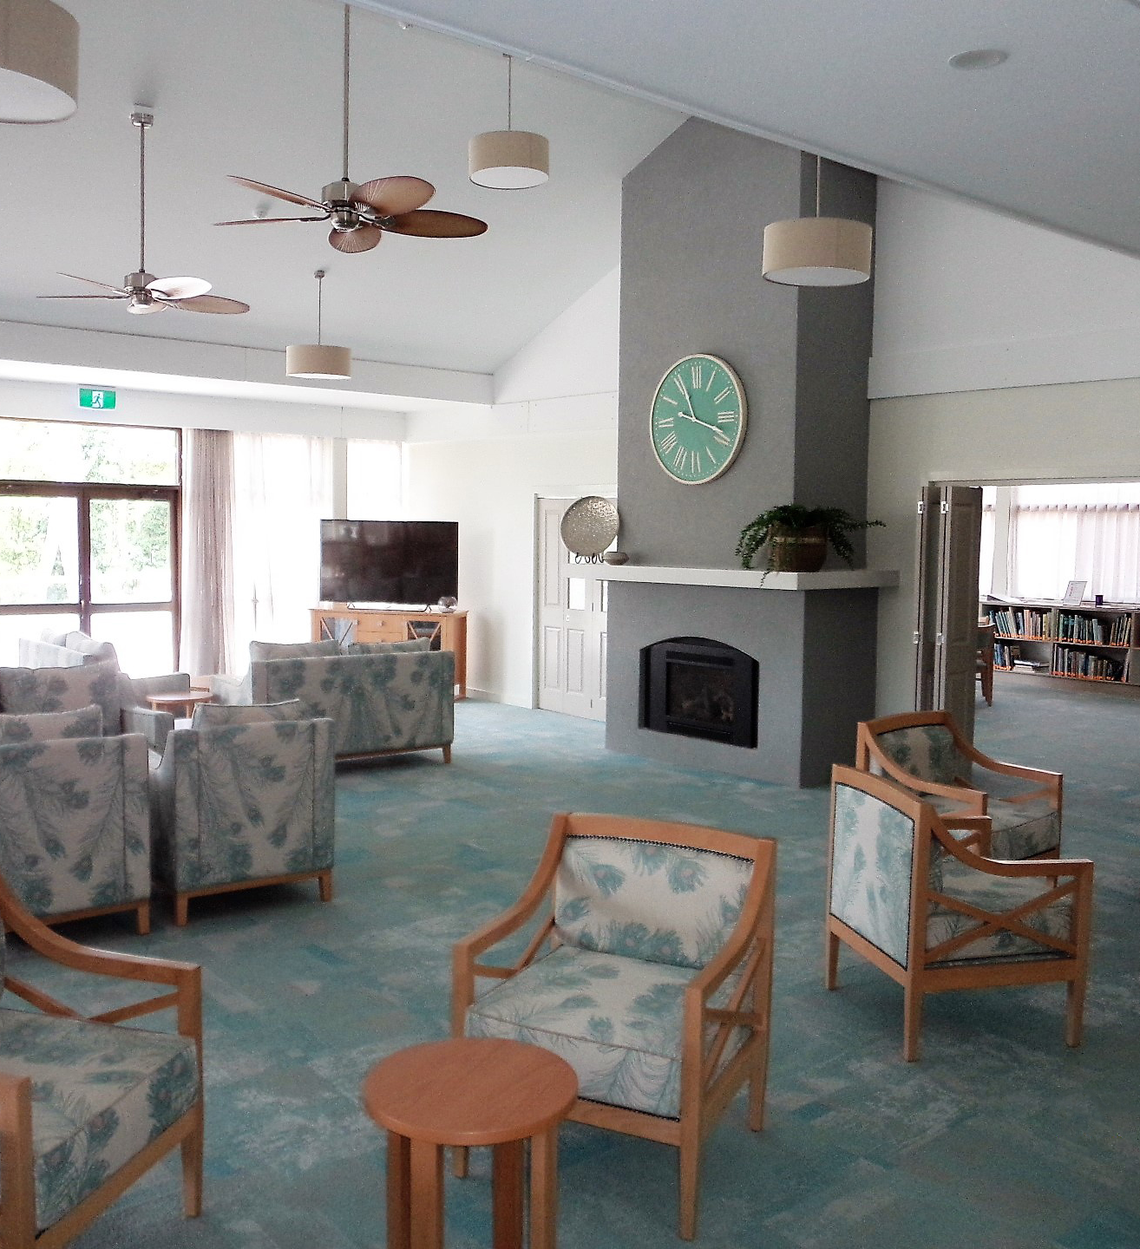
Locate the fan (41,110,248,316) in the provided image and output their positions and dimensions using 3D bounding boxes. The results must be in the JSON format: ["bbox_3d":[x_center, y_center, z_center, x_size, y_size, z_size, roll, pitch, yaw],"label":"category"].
[{"bbox_3d":[-2.536,-2.489,7.449,1.297,1.147,1.297,-4,6,-42],"label":"fan"}]

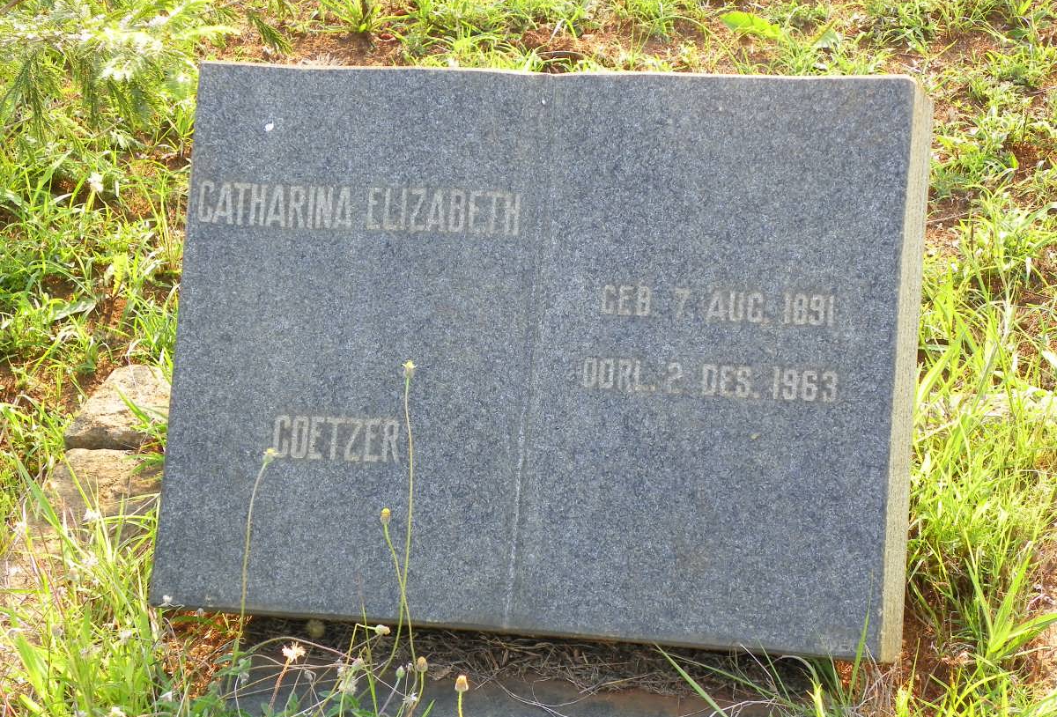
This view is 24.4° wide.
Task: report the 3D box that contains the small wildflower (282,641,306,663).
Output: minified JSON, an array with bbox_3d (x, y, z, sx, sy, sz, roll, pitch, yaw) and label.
[{"bbox_3d":[-0.185,0.231,1.930,0.017,0.015,0.017,0,29,0],"label":"small wildflower"}]

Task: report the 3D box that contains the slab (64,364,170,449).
[{"bbox_3d":[-0.391,0.049,2.350,0.105,0.050,0.120,9,30,15],"label":"slab"}]

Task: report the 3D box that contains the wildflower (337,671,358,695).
[{"bbox_3d":[-0.142,0.255,1.920,0.016,0.017,0.016,0,29,0],"label":"wildflower"}]

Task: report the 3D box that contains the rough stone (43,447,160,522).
[{"bbox_3d":[-0.388,0.118,2.250,0.120,0.060,0.090,9,30,15],"label":"rough stone"}]

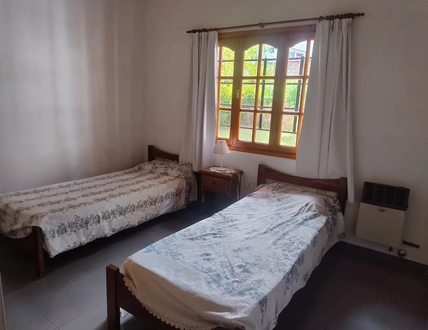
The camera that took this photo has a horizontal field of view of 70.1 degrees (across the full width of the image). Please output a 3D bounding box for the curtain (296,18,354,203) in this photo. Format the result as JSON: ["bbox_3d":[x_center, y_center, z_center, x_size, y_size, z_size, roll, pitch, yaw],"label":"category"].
[{"bbox_3d":[1.076,-0.482,2.781,0.555,1.619,0.127,10,14,33],"label":"curtain"}]

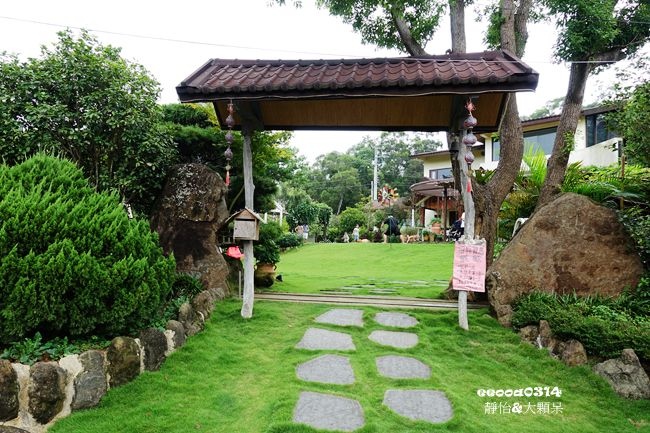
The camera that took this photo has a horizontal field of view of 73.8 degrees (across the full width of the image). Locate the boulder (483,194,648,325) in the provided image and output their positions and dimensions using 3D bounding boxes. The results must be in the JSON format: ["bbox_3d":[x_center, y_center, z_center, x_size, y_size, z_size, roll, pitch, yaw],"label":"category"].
[{"bbox_3d":[3.414,0.610,6.150,2.200,1.900,1.300,0,0,18],"label":"boulder"}]

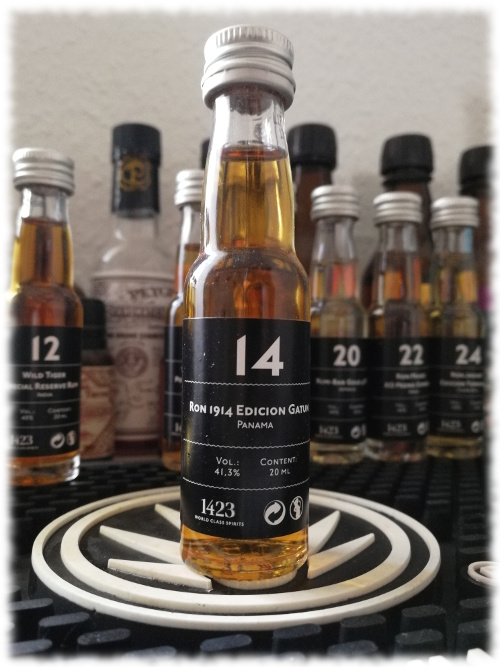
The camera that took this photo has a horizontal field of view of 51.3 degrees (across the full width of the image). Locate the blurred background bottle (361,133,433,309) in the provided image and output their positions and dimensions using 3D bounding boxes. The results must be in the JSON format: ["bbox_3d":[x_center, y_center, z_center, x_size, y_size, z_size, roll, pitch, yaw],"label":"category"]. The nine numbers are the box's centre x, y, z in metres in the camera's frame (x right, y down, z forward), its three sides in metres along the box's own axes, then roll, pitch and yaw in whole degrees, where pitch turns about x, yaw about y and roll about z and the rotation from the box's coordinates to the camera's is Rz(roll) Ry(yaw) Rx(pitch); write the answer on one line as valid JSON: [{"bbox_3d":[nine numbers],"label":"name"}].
[{"bbox_3d":[0.083,-0.020,0.273,0.051,0.161,0.051,0,-2,17],"label":"blurred background bottle"}]

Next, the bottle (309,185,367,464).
[{"bbox_3d":[0.032,-0.003,0.200,0.025,0.102,0.025,1,-2,-9],"label":"bottle"}]

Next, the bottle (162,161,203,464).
[{"bbox_3d":[-0.018,-0.005,0.185,0.025,0.102,0.025,1,-2,-13],"label":"bottle"}]

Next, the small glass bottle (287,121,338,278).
[{"bbox_3d":[0.031,-0.021,0.264,0.051,0.162,0.051,0,-2,7],"label":"small glass bottle"}]

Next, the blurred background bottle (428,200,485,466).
[{"bbox_3d":[0.084,-0.003,0.212,0.025,0.102,0.025,1,-2,-1],"label":"blurred background bottle"}]

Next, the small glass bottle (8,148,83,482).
[{"bbox_3d":[-0.067,-0.005,0.167,0.025,0.102,0.025,1,-2,-25],"label":"small glass bottle"}]

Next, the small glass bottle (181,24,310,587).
[{"bbox_3d":[-0.001,-0.007,0.105,0.025,0.102,0.025,1,-2,-8],"label":"small glass bottle"}]

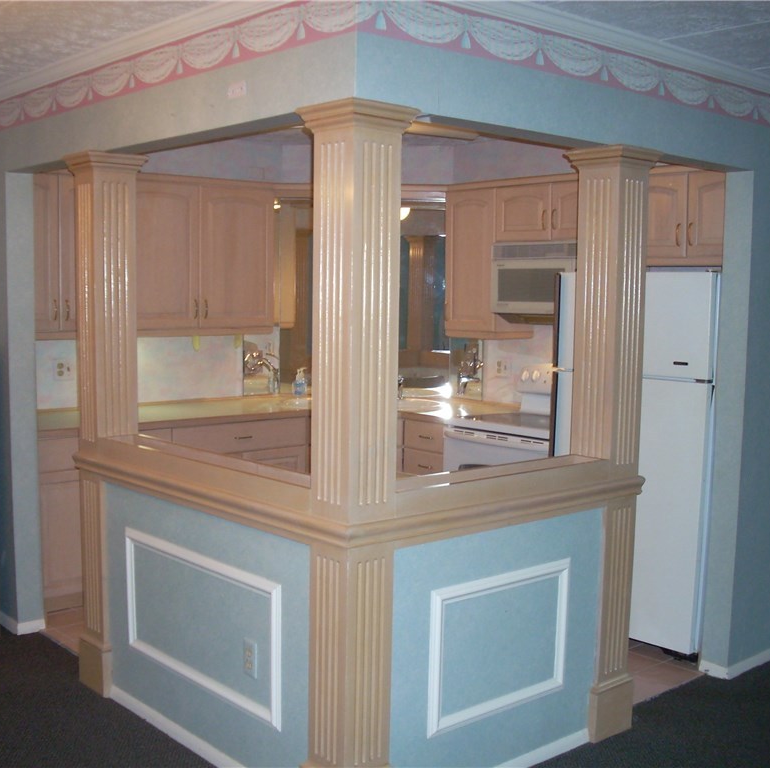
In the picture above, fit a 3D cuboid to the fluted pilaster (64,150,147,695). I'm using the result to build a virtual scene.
[{"bbox_3d":[-1.087,0.165,4.305,0.235,2.090,0.235,-4,7,-42],"label":"fluted pilaster"}]

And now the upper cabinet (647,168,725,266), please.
[{"bbox_3d":[1.468,-0.772,5.081,0.330,0.456,0.780,-4,7,-42],"label":"upper cabinet"}]

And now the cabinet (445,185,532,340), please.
[{"bbox_3d":[0.576,-0.679,6.094,0.330,0.835,0.365,-4,7,-42],"label":"cabinet"}]

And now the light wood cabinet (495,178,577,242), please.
[{"bbox_3d":[0.950,-0.891,5.655,0.330,0.320,0.760,-4,7,-42],"label":"light wood cabinet"}]

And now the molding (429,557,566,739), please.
[{"bbox_3d":[0.384,0.840,3.568,0.663,0.456,0.025,-4,7,-42],"label":"molding"}]

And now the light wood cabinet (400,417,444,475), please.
[{"bbox_3d":[0.433,0.616,6.110,0.620,0.890,0.365,-4,7,-42],"label":"light wood cabinet"}]

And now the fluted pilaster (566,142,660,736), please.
[{"bbox_3d":[0.782,0.225,3.931,0.235,2.090,0.235,-4,7,-42],"label":"fluted pilaster"}]

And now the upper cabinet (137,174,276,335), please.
[{"bbox_3d":[-1.077,-0.701,6.062,0.920,0.838,0.330,-4,7,-42],"label":"upper cabinet"}]

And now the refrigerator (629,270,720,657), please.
[{"bbox_3d":[1.306,0.332,5.043,0.720,1.680,0.785,-4,7,-42],"label":"refrigerator"}]

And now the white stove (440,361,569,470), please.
[{"bbox_3d":[0.796,0.527,5.668,0.675,1.160,0.760,-4,7,-42],"label":"white stove"}]

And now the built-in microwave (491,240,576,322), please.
[{"bbox_3d":[0.930,-0.512,5.678,0.370,0.430,0.760,-4,7,-42],"label":"built-in microwave"}]

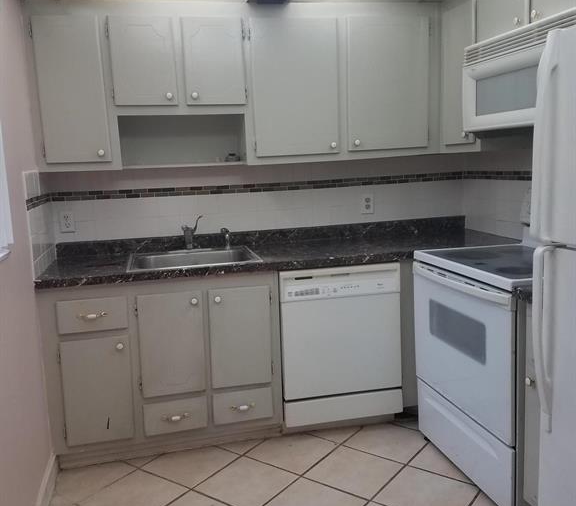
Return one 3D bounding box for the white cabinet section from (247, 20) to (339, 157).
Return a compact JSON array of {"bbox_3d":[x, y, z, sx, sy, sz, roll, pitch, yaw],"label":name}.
[{"bbox_3d":[0.013,-0.853,3.044,0.434,0.664,0.340,-4,9,-11],"label":"white cabinet section"}]

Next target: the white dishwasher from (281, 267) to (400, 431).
[{"bbox_3d":[0.203,0.439,3.092,0.602,0.836,0.608,-5,9,-12],"label":"white dishwasher"}]

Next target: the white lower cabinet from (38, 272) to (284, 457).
[{"bbox_3d":[-0.621,0.510,2.973,1.064,0.867,0.610,-5,9,-12],"label":"white lower cabinet"}]

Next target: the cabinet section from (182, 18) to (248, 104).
[{"bbox_3d":[-0.387,-0.949,2.947,0.288,0.410,0.340,-4,9,-11],"label":"cabinet section"}]

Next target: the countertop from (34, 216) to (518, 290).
[{"bbox_3d":[0.006,-0.031,3.025,2.391,0.129,0.645,-5,9,-12],"label":"countertop"}]

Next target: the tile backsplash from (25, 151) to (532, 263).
[{"bbox_3d":[-0.009,-0.252,3.015,2.391,0.445,0.600,-5,9,-12],"label":"tile backsplash"}]

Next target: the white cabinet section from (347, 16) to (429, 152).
[{"bbox_3d":[0.493,-0.889,3.138,0.441,0.664,0.340,-4,9,-11],"label":"white cabinet section"}]

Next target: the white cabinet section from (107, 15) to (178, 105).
[{"bbox_3d":[-0.715,-0.924,2.882,0.297,0.410,0.340,-4,9,-11],"label":"white cabinet section"}]

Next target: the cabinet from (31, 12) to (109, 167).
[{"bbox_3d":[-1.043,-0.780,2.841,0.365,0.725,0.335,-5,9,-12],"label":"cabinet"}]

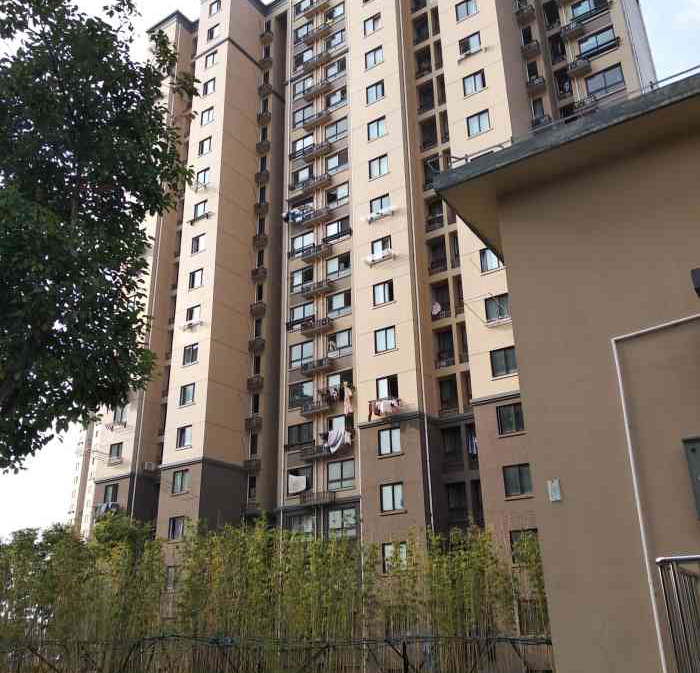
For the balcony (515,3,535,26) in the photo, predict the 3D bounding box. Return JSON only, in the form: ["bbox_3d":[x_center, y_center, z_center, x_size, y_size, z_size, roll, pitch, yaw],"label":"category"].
[{"bbox_3d":[11.699,-21.094,46.612,1.121,0.708,0.649,-15,-26,30],"label":"balcony"}]

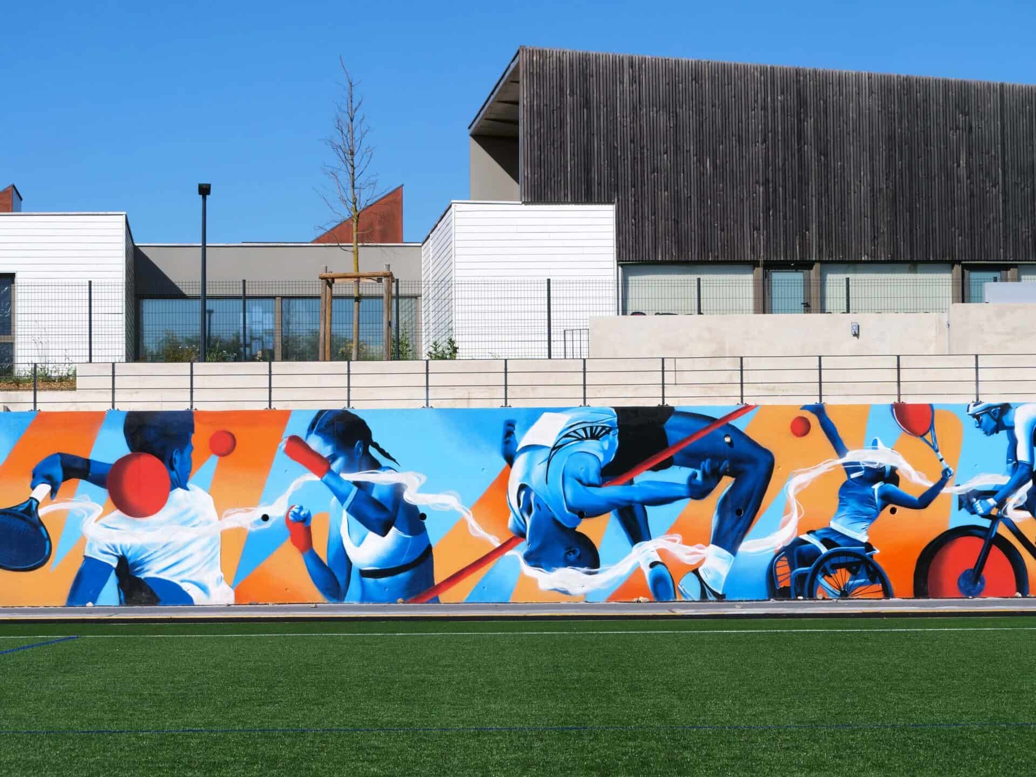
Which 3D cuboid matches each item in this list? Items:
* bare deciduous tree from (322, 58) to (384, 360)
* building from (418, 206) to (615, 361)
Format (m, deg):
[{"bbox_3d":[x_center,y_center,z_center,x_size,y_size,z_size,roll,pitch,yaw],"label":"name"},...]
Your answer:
[{"bbox_3d":[-2.667,-2.725,43.500,1.080,5.200,1.080,0,-3,-6],"label":"bare deciduous tree"},{"bbox_3d":[-0.048,-1.856,60.157,3.400,3.650,8.400,0,-3,-6],"label":"building"}]

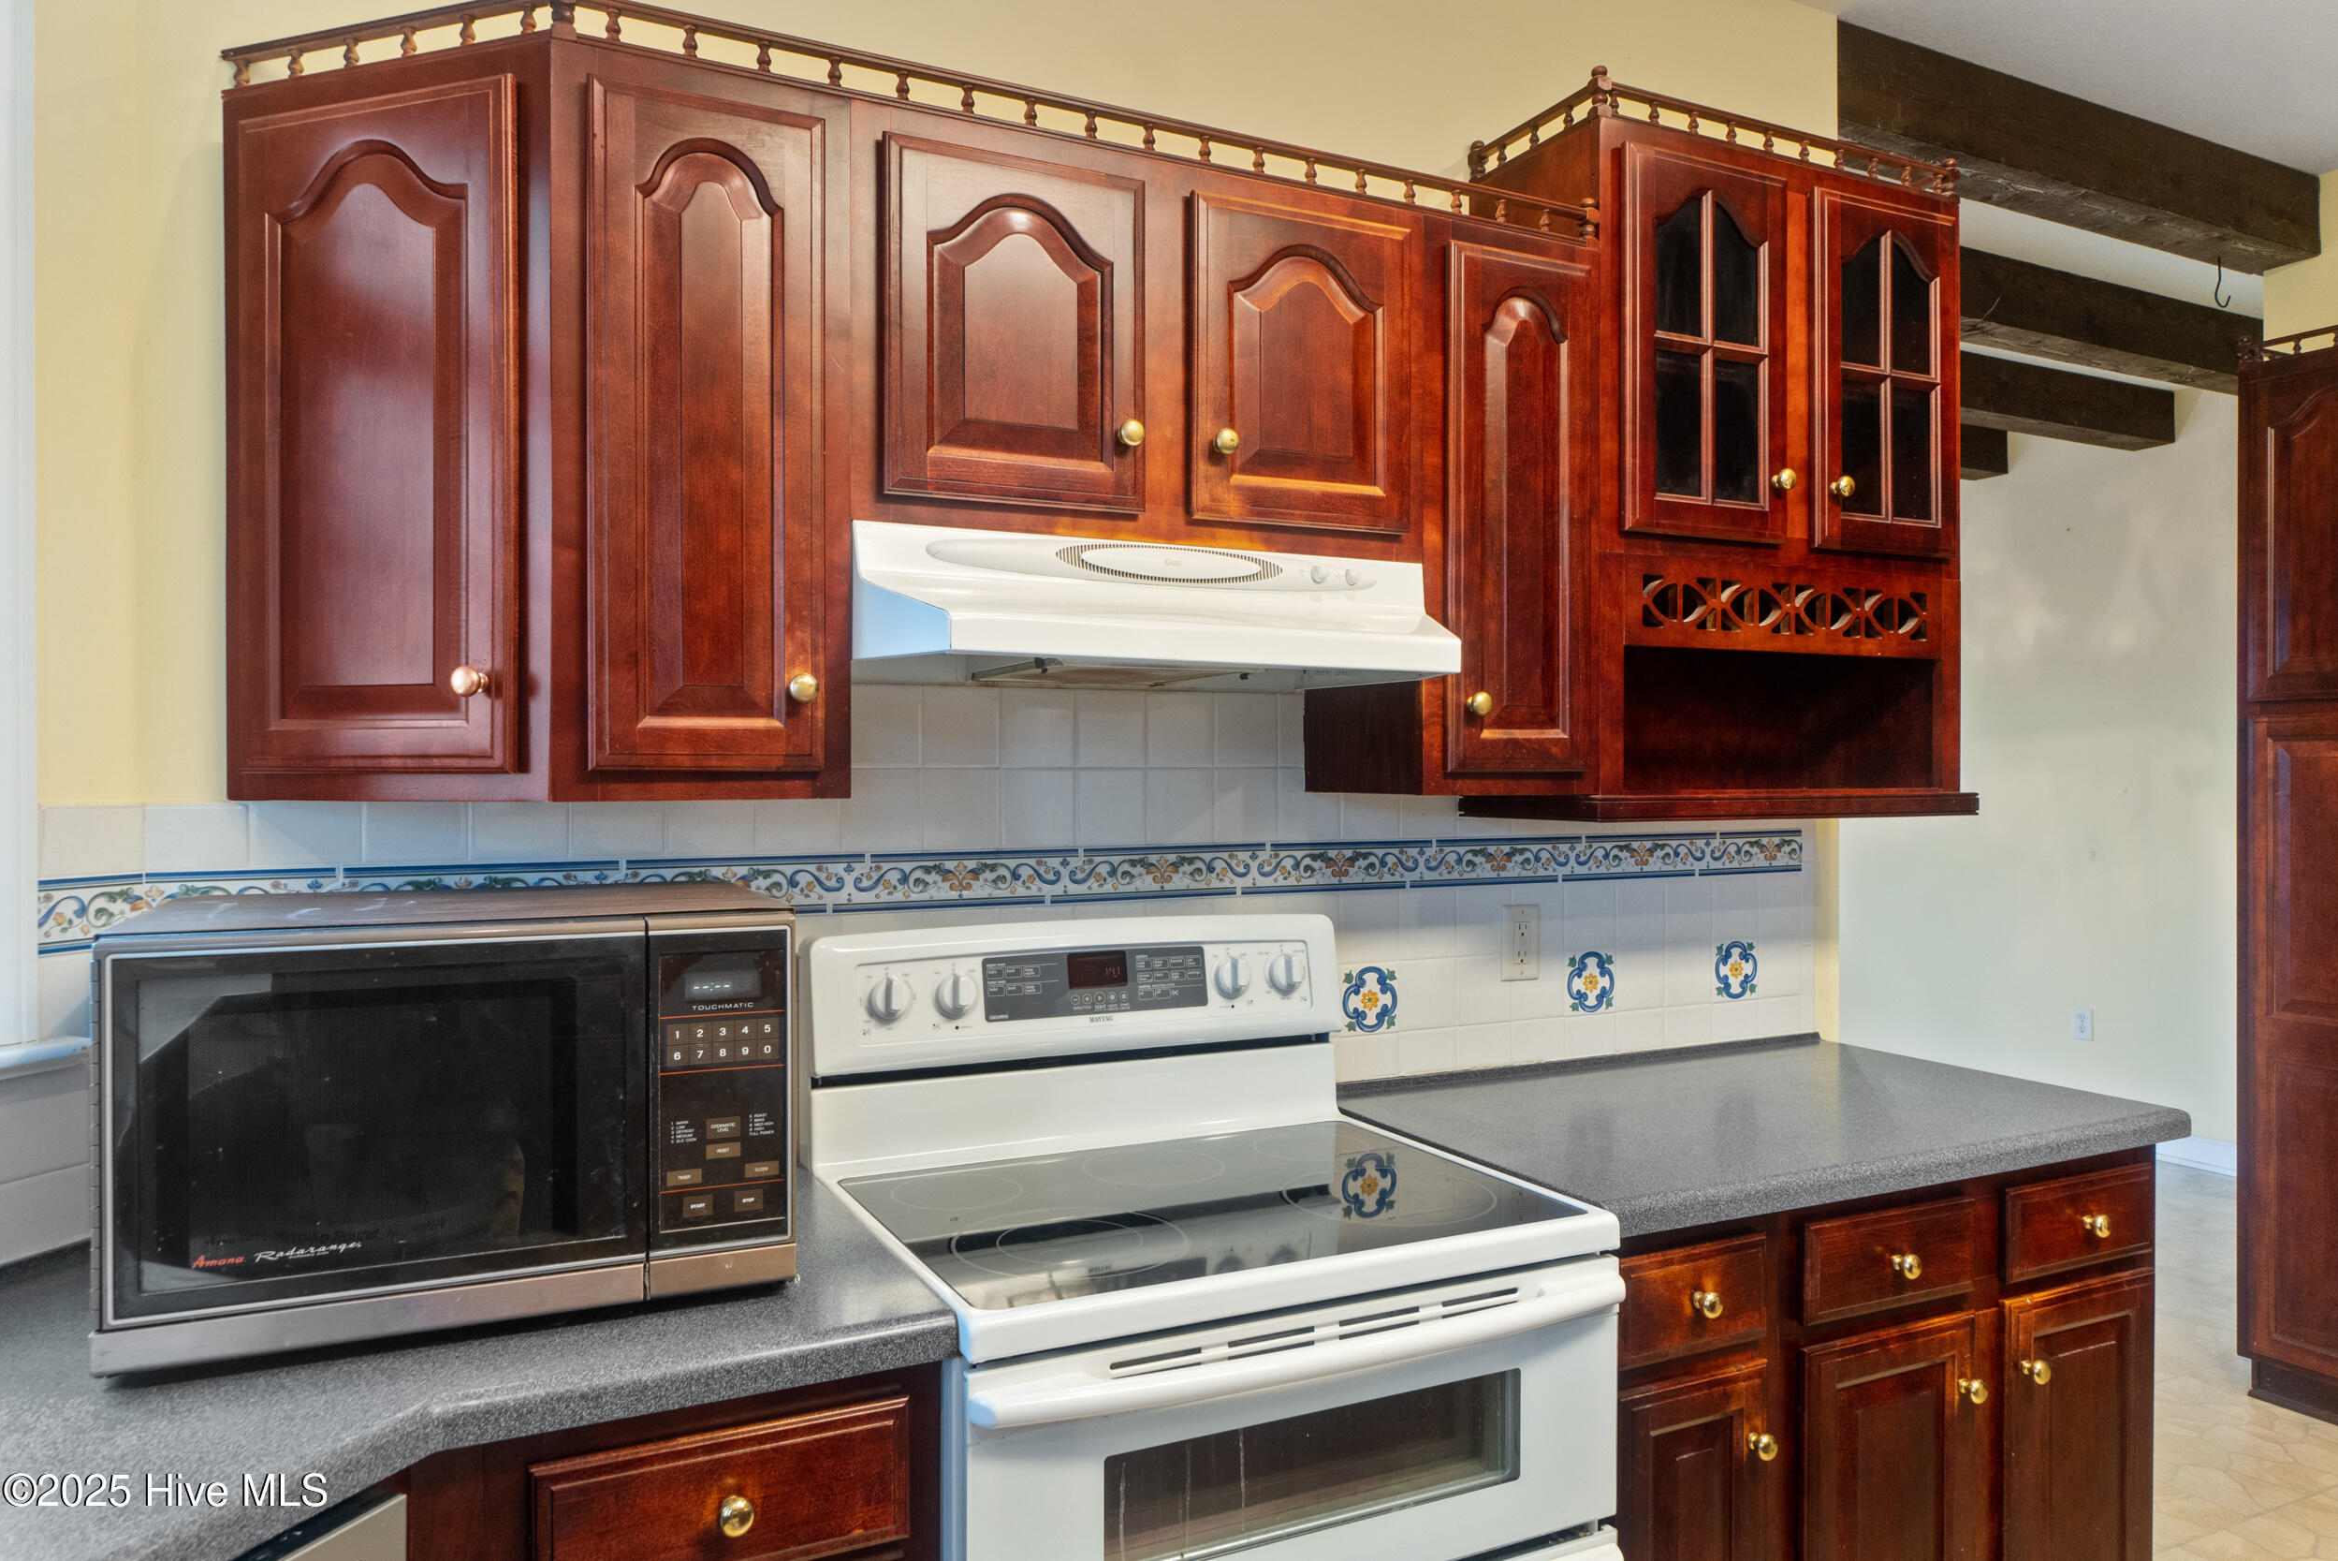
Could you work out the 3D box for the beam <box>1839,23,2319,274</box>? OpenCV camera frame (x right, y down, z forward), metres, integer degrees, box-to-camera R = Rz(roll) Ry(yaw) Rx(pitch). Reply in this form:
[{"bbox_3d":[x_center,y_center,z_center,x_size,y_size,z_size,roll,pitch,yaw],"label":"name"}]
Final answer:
[{"bbox_3d":[1.956,-1.325,3.077,1.624,0.196,0.128,0,0,-26],"label":"beam"}]

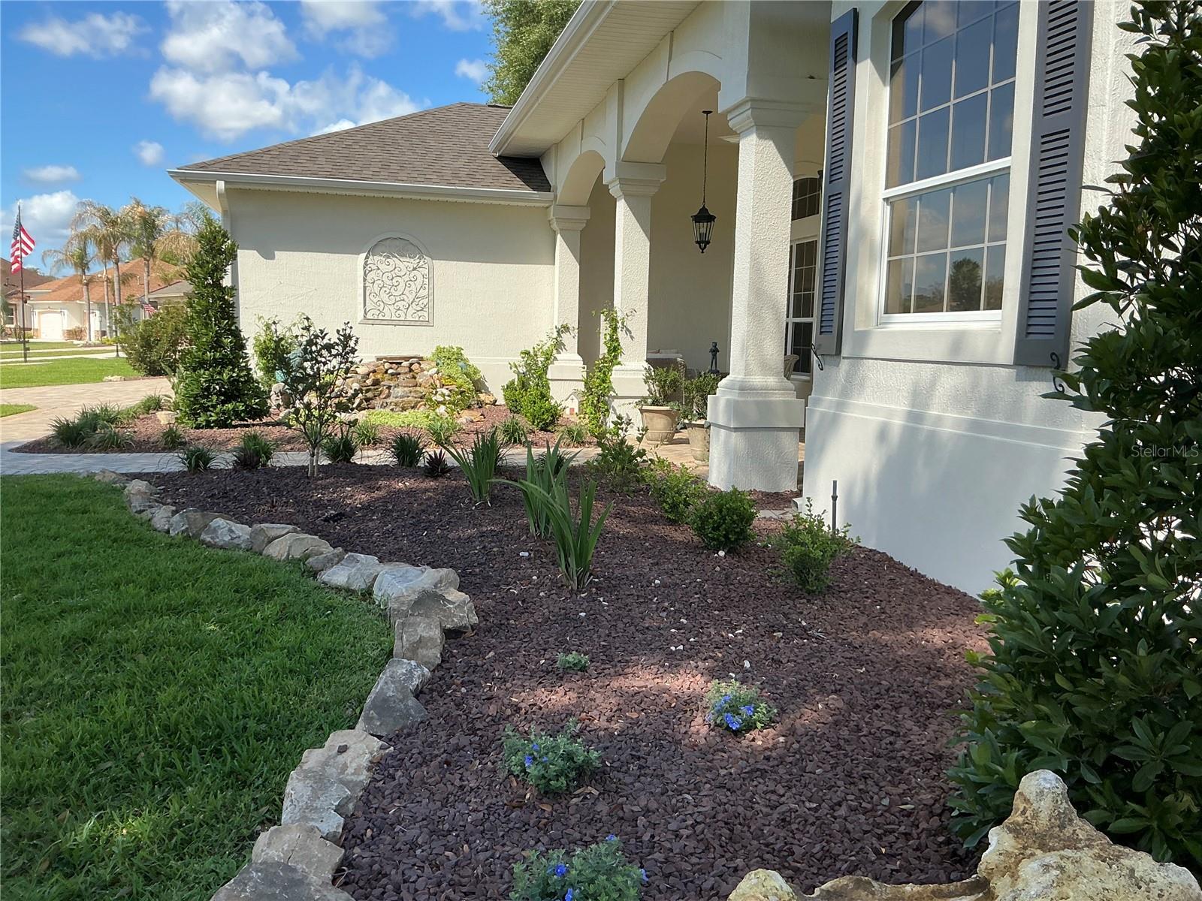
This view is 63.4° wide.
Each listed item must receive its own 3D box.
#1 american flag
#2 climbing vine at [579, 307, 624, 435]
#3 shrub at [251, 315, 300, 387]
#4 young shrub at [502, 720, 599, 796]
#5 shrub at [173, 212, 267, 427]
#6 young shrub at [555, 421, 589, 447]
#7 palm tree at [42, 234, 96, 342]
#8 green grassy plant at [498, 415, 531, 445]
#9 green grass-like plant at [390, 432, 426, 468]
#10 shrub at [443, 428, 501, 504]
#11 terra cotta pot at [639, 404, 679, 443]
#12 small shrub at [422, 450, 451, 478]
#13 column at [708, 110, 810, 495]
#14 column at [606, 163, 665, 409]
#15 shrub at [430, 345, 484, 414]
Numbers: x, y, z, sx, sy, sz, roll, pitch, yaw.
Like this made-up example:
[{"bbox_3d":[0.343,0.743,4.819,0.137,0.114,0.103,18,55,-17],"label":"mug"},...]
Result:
[{"bbox_3d":[-16.336,-5.933,27.439,0.621,1.851,0.373,-3,8,-30],"label":"american flag"},{"bbox_3d":[0.022,-0.859,11.104,0.470,1.472,0.400,0,7,-14],"label":"climbing vine"},{"bbox_3d":[-4.207,-1.222,12.614,0.603,1.044,0.543,-1,7,-18],"label":"shrub"},{"bbox_3d":[-0.112,0.687,2.172,0.215,0.155,0.210,0,7,-14],"label":"young shrub"},{"bbox_3d":[-4.636,-1.609,11.848,1.060,2.513,1.050,0,7,-14],"label":"shrub"},{"bbox_3d":[-0.265,-0.159,9.141,0.310,0.240,0.310,0,7,-14],"label":"young shrub"},{"bbox_3d":[-32.374,-9.933,59.275,3.400,6.700,3.400,0,7,-14],"label":"palm tree"},{"bbox_3d":[-0.796,-0.187,9.007,0.295,0.280,0.295,0,7,-14],"label":"green grassy plant"},{"bbox_3d":[-1.671,-0.004,8.424,0.304,0.311,0.304,0,7,-11],"label":"green grass-like plant"},{"bbox_3d":[-0.803,0.095,6.136,0.370,0.460,0.330,0,7,-14],"label":"shrub"},{"bbox_3d":[0.645,-0.281,10.664,0.440,0.365,0.440,1,6,0],"label":"terra cotta pot"},{"bbox_3d":[-1.359,0.109,8.043,0.238,0.227,0.238,0,7,-10],"label":"small shrub"},{"bbox_3d":[1.245,-1.163,7.630,0.582,2.912,0.582,0,7,-14],"label":"column"},{"bbox_3d":[0.366,-1.684,11.218,0.582,3.059,0.582,0,7,-14],"label":"column"},{"bbox_3d":[-1.838,-0.916,12.396,0.660,0.860,0.600,0,7,-14],"label":"shrub"}]

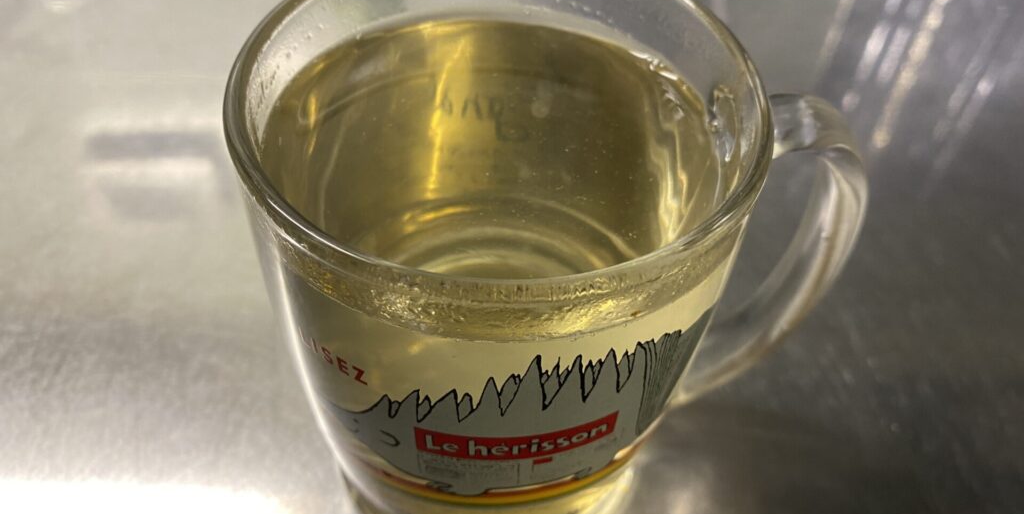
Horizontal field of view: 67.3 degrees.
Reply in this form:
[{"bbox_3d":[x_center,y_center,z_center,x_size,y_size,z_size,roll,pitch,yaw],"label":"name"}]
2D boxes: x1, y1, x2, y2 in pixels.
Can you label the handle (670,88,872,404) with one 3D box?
[{"bbox_3d":[0.047,0.003,0.148,0.027,0.081,0.013,0,51,-3],"label":"handle"}]

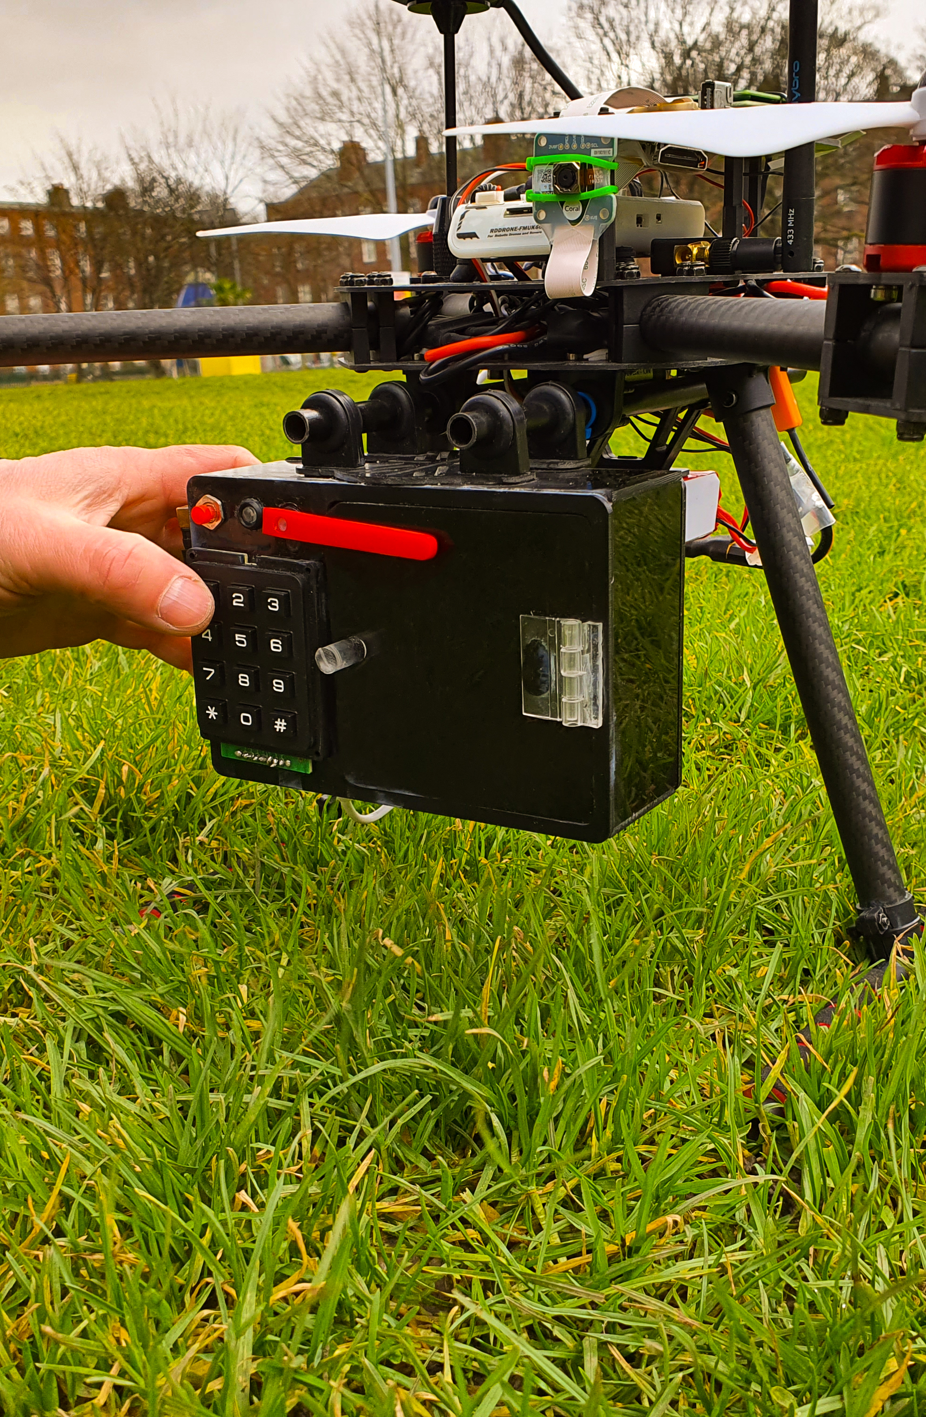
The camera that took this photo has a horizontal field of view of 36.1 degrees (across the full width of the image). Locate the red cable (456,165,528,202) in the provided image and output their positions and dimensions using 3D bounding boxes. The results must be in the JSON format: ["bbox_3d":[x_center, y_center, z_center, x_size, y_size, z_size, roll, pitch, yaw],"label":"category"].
[{"bbox_3d":[0.010,-0.176,0.475,0.030,0.017,0.016,-2,17,-3],"label":"red cable"}]

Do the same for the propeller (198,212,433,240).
[{"bbox_3d":[-0.012,-0.253,0.735,0.250,0.016,0.028,-2,17,-2],"label":"propeller"}]

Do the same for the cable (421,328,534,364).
[{"bbox_3d":[0.005,-0.120,0.470,0.042,0.013,0.015,-2,17,-3],"label":"cable"}]

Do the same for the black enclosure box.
[{"bbox_3d":[-0.010,-0.024,0.455,0.150,0.103,0.056,8,19,30],"label":"black enclosure box"}]

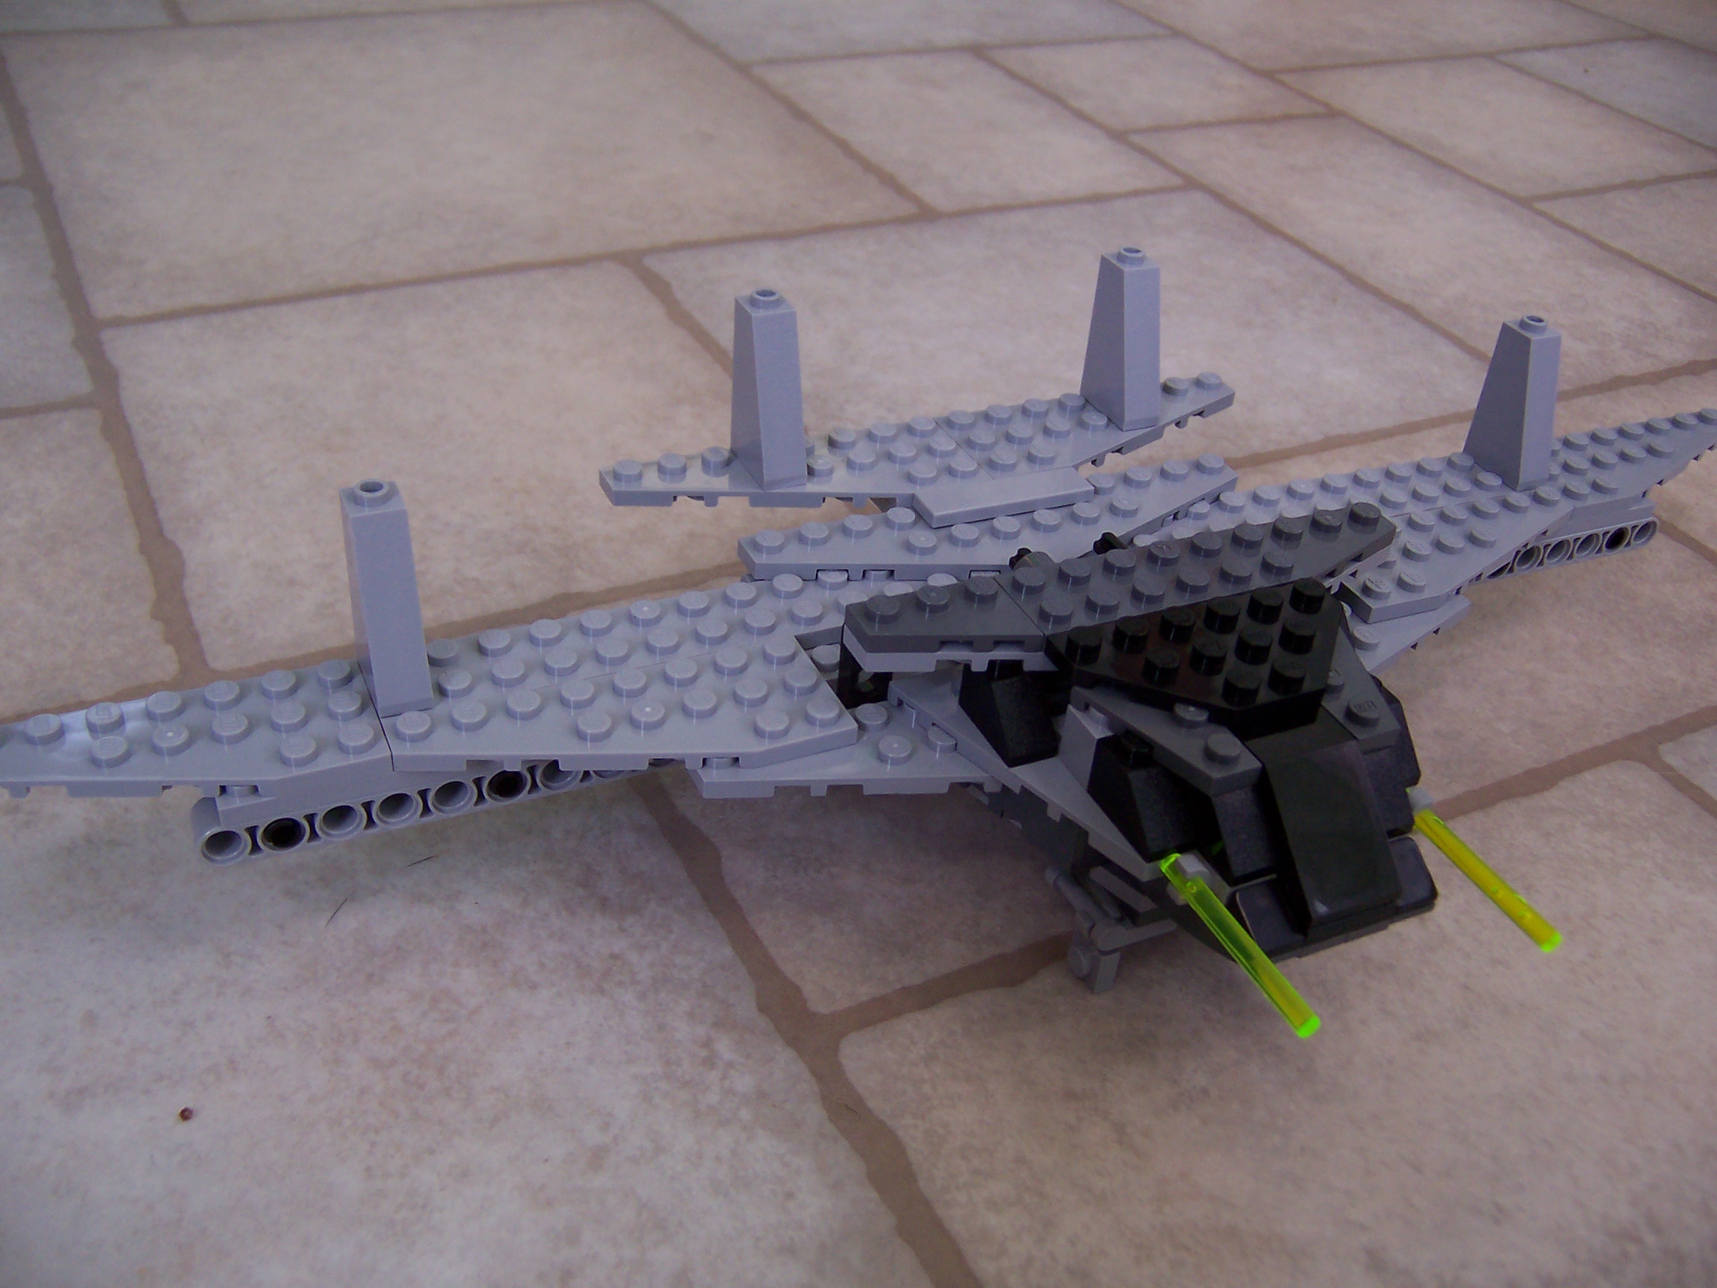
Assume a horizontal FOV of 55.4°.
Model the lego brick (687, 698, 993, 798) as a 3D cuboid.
[{"bbox_3d":[0.001,0.018,0.238,0.048,0.005,0.024,-12,40,-22],"label":"lego brick"}]

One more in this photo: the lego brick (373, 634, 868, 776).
[{"bbox_3d":[-0.034,0.012,0.236,0.064,0.005,0.024,-12,39,-23],"label":"lego brick"}]

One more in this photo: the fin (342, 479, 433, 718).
[{"bbox_3d":[-0.066,-0.007,0.230,0.008,0.030,0.016,-12,39,-23],"label":"fin"}]

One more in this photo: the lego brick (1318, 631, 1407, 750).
[{"bbox_3d":[0.071,0.006,0.237,0.016,0.005,0.024,-12,39,-23],"label":"lego brick"}]

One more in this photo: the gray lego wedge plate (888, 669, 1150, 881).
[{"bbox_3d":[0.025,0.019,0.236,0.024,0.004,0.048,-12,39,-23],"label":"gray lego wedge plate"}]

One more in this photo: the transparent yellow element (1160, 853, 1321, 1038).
[{"bbox_3d":[0.048,0.038,0.208,0.003,0.003,0.032,-12,40,-22],"label":"transparent yellow element"}]

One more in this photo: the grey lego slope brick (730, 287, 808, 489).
[{"bbox_3d":[-0.014,-0.043,0.276,0.008,0.030,0.016,-12,40,-22],"label":"grey lego slope brick"}]

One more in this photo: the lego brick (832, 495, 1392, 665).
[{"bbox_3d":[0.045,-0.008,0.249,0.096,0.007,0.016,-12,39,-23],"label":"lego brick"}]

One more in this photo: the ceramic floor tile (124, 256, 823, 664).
[{"bbox_3d":[-0.089,-0.045,0.369,0.131,0.010,0.145,-14,40,-25],"label":"ceramic floor tile"}]

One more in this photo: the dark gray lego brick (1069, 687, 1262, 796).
[{"bbox_3d":[0.042,0.011,0.223,0.016,0.005,0.024,-12,40,-22],"label":"dark gray lego brick"}]

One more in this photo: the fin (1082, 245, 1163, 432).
[{"bbox_3d":[0.050,-0.056,0.303,0.008,0.030,0.016,-12,39,-23],"label":"fin"}]

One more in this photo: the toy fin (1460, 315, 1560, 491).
[{"bbox_3d":[0.128,-0.047,0.314,0.008,0.030,0.016,-12,39,-23],"label":"toy fin"}]

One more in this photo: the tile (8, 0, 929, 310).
[{"bbox_3d":[-0.133,-0.161,0.520,0.231,0.010,0.220,-14,40,-25],"label":"tile"}]

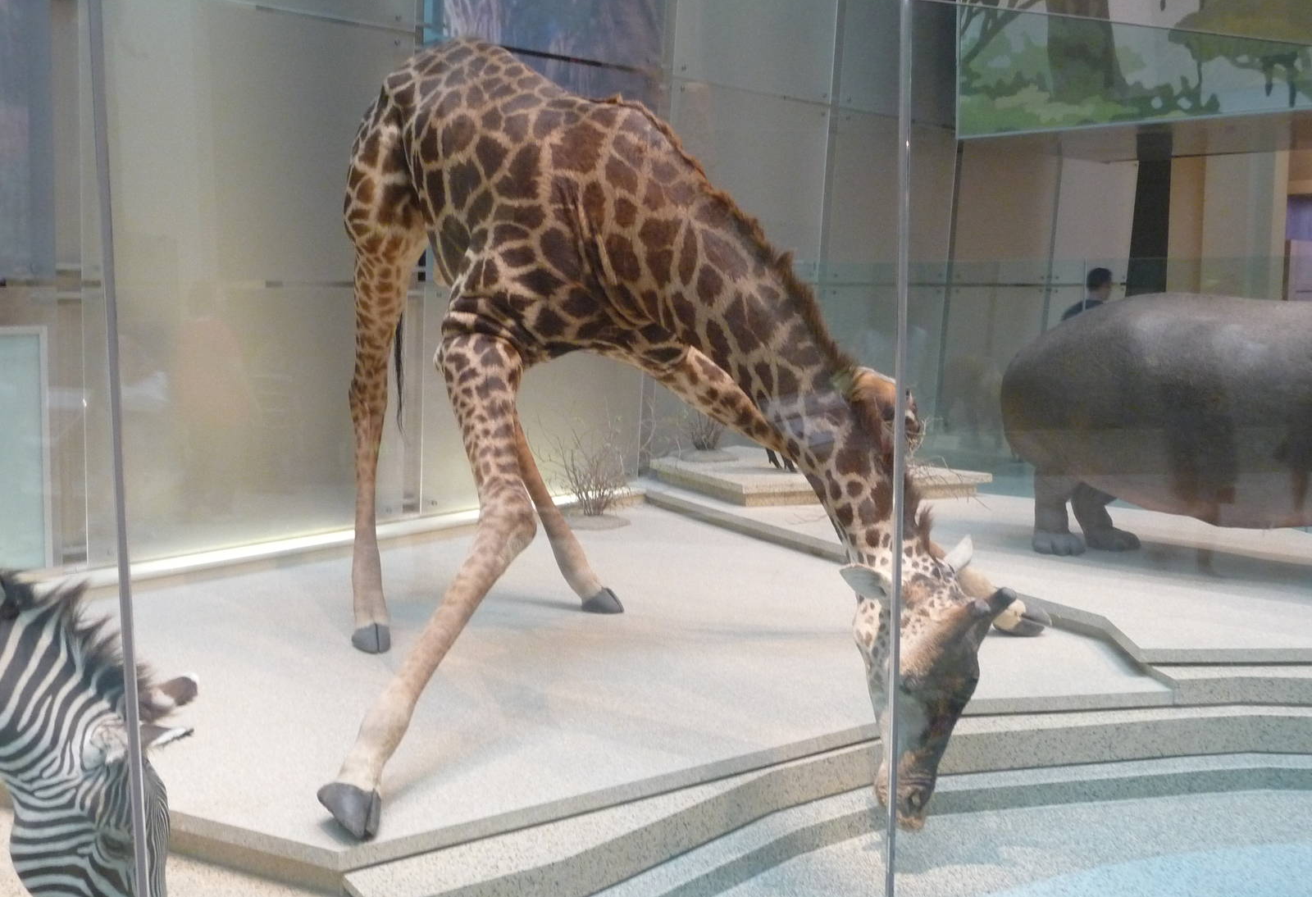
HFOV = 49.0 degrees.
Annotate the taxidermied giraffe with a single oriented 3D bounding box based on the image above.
[{"bbox_3d":[-0.062,-0.242,4.932,3.196,2.489,2.910,-6,9,-42],"label":"taxidermied giraffe"}]

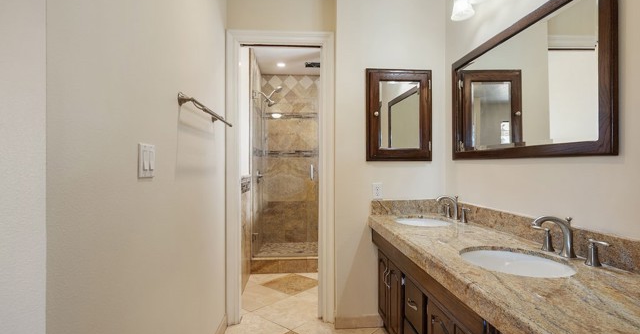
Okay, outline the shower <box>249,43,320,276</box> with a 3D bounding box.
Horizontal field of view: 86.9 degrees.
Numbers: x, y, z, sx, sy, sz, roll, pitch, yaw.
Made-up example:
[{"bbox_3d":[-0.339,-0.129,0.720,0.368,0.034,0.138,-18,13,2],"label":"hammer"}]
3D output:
[{"bbox_3d":[-0.252,-0.084,4.260,1.070,2.450,1.170,0,0,-4],"label":"shower"}]

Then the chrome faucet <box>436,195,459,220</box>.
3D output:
[{"bbox_3d":[0.850,0.273,2.247,0.155,0.157,0.050,0,0,-4],"label":"chrome faucet"}]

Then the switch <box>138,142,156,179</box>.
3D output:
[{"bbox_3d":[-0.582,-0.019,1.153,0.011,0.114,0.117,0,0,-4],"label":"switch"}]

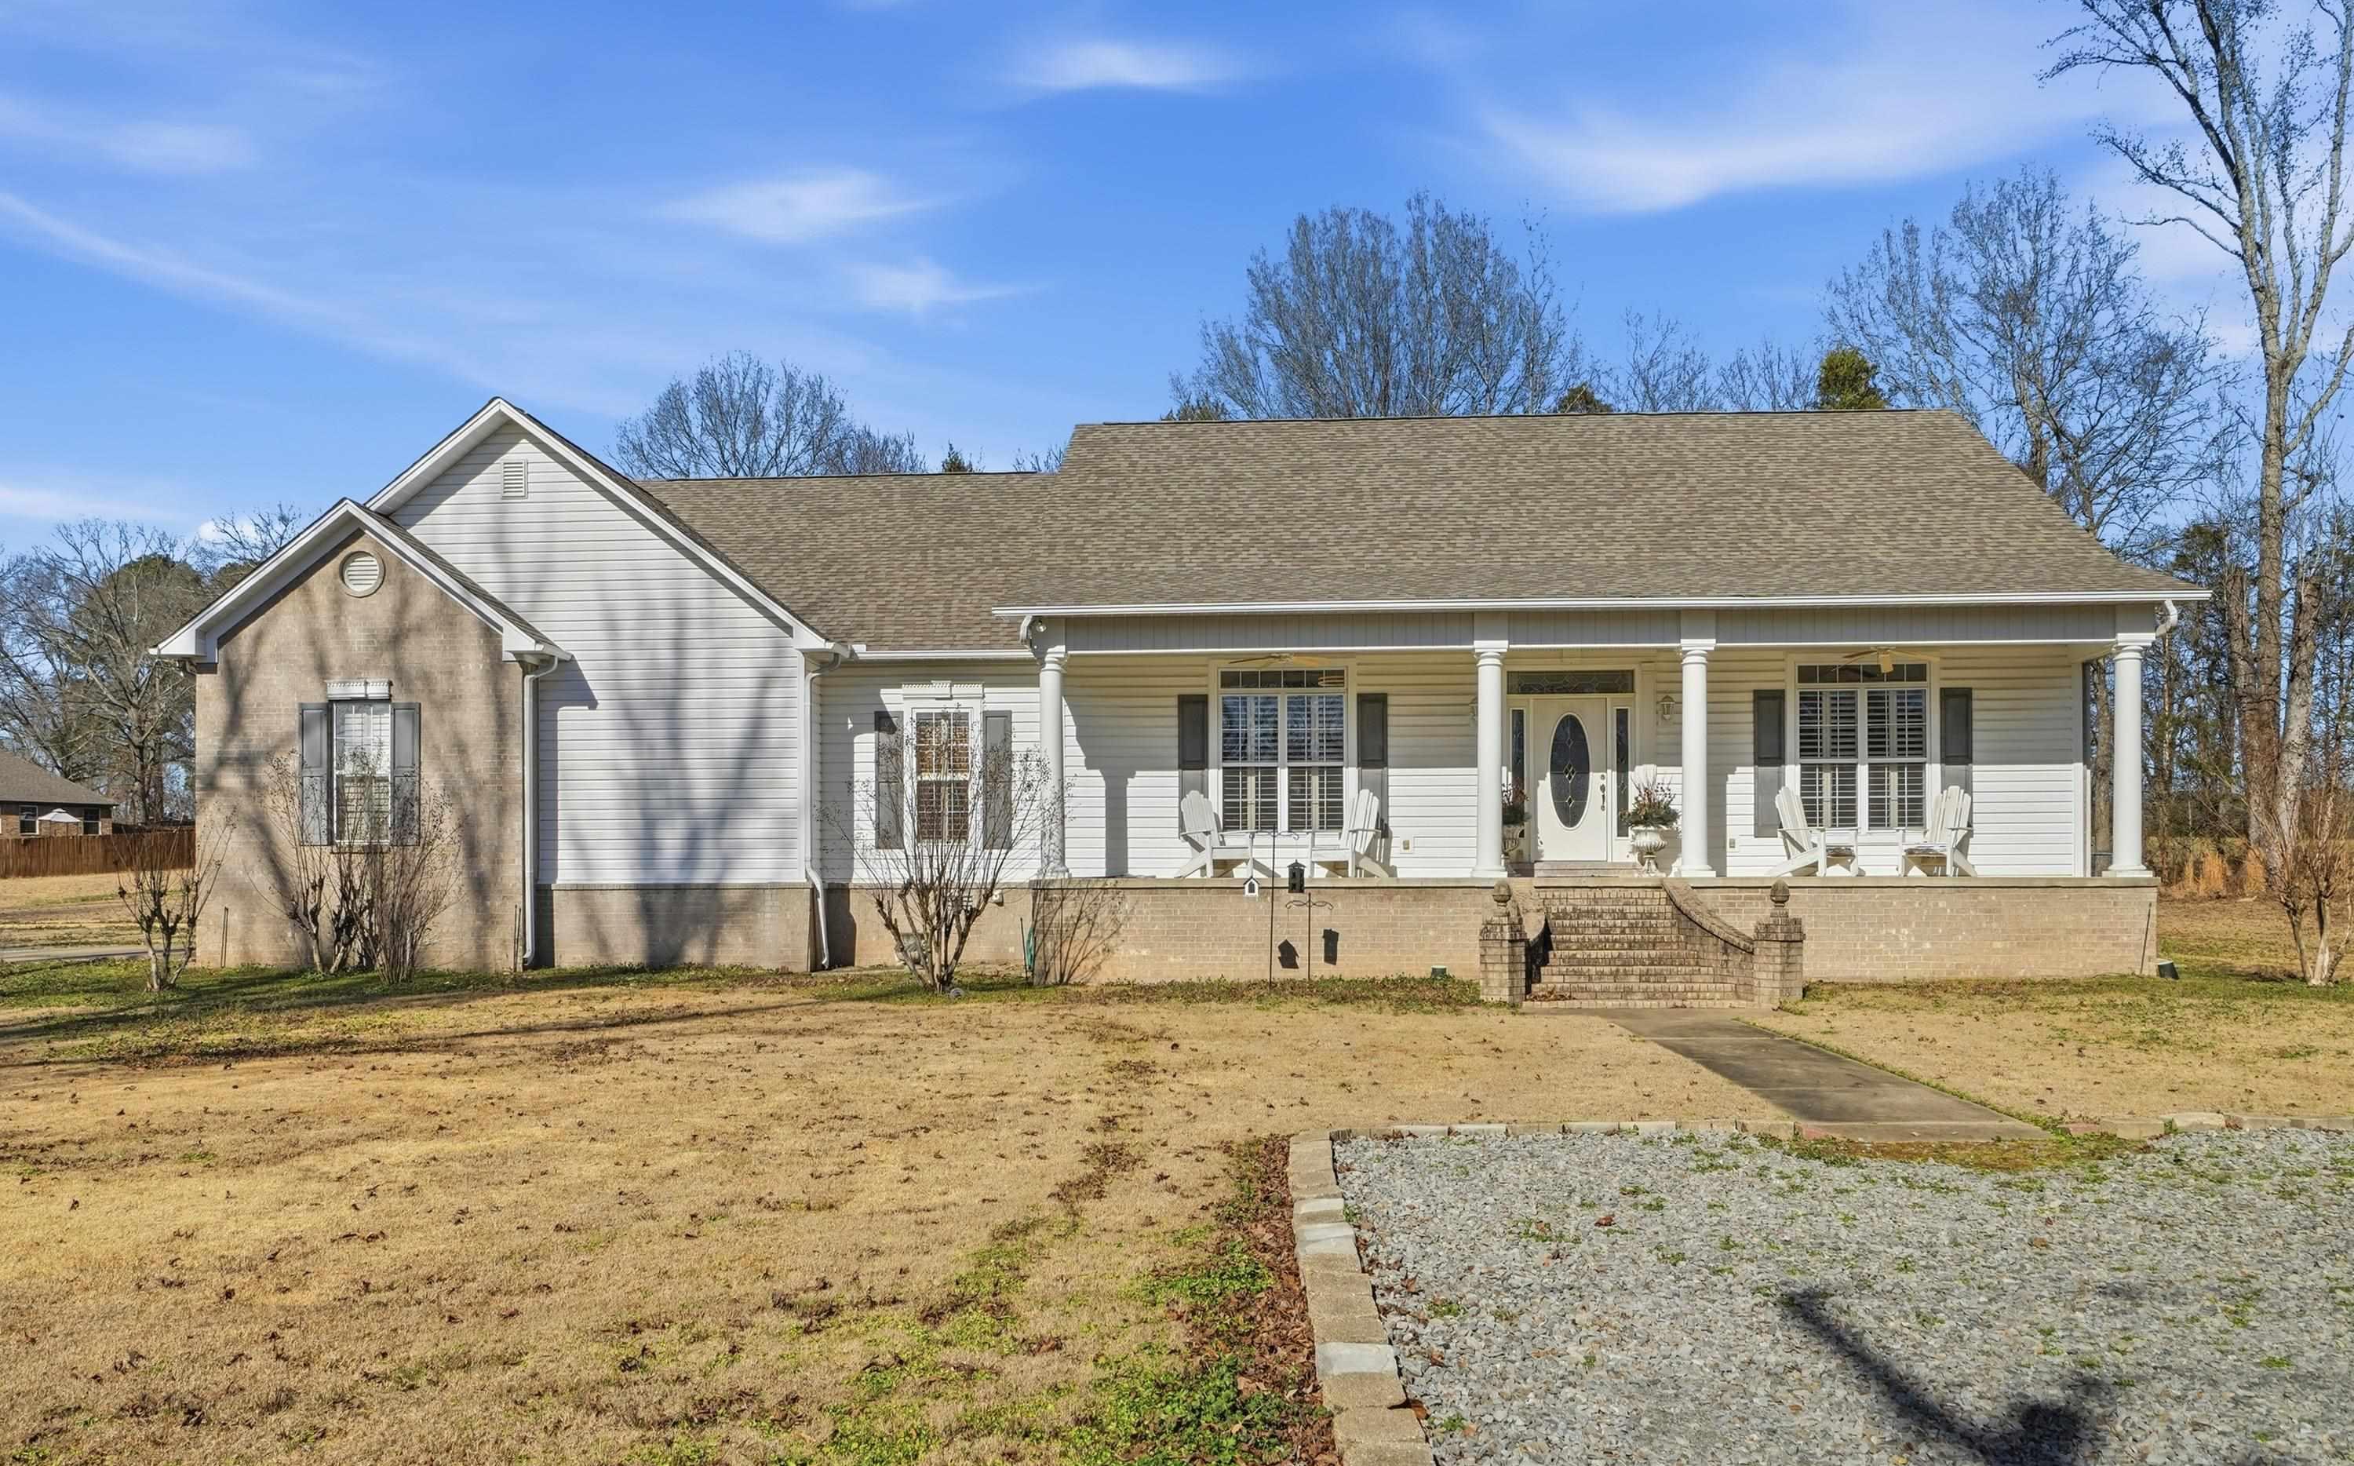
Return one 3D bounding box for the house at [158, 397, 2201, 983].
[{"bbox_3d":[-0.220,-0.880,26.100,23.400,7.800,12.800,0,-3,4],"label":"house"}]

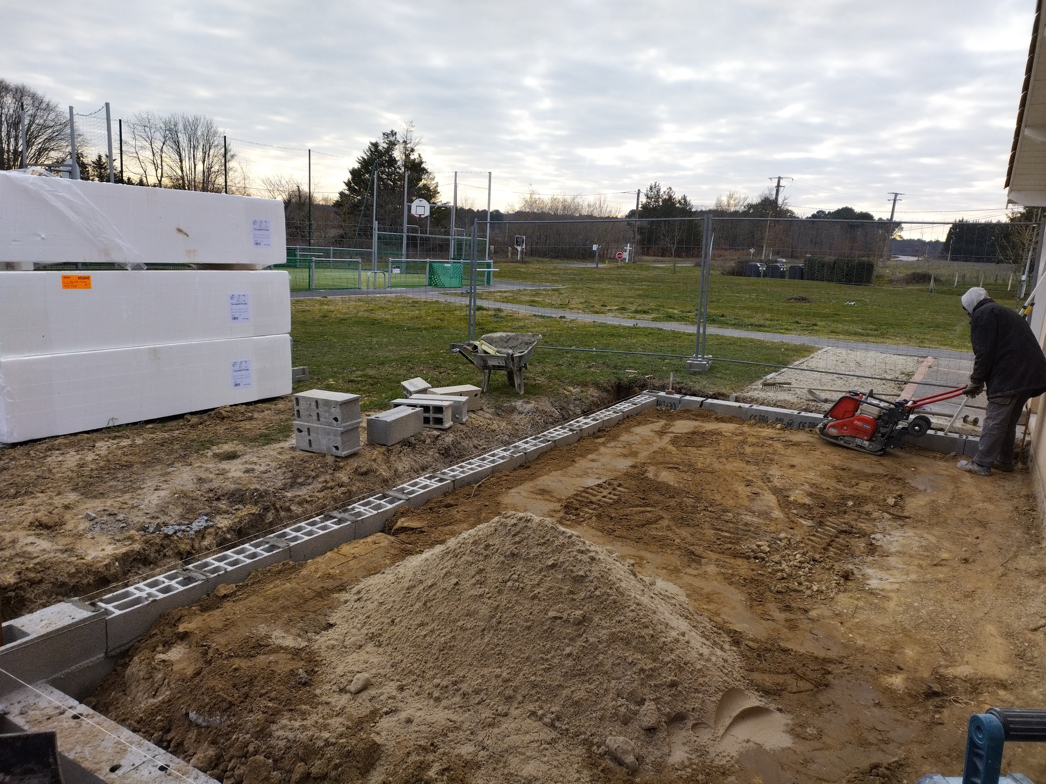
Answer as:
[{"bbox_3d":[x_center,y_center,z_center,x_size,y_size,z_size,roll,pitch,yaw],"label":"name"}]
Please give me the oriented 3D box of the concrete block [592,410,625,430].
[{"bbox_3d":[0.859,0.331,7.681,0.200,0.175,0.500,10,13,30],"label":"concrete block"}]

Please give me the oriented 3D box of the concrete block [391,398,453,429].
[{"bbox_3d":[-0.871,0.185,6.258,0.494,0.200,0.190,5,11,12],"label":"concrete block"}]

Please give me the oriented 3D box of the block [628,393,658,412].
[{"bbox_3d":[1.380,0.181,8.473,0.200,0.180,0.494,9,13,31],"label":"block"}]

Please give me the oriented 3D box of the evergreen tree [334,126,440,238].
[{"bbox_3d":[-10.863,-15.821,57.902,8.600,11.200,8.200,1,11,-11],"label":"evergreen tree"}]

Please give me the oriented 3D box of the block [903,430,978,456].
[{"bbox_3d":[4.153,0.513,7.255,0.592,0.200,0.200,9,13,30],"label":"block"}]

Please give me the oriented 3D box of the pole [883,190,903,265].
[{"bbox_3d":[46.607,-20.659,92.106,2.100,9.130,0.400,8,12,25],"label":"pole"}]

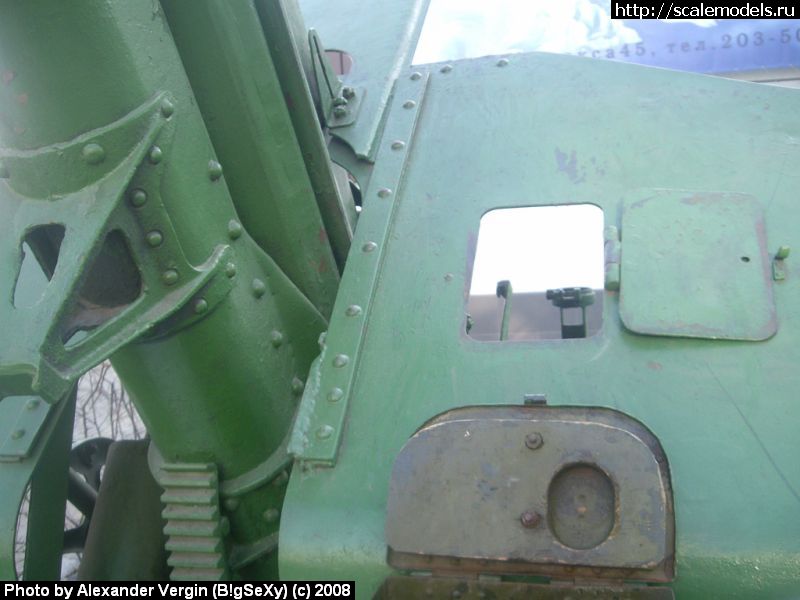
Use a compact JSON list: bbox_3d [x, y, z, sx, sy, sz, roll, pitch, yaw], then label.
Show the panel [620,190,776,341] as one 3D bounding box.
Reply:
[{"bbox_3d":[0.337,-0.043,1.004,0.164,0.208,0.012,4,-35,10],"label":"panel"}]

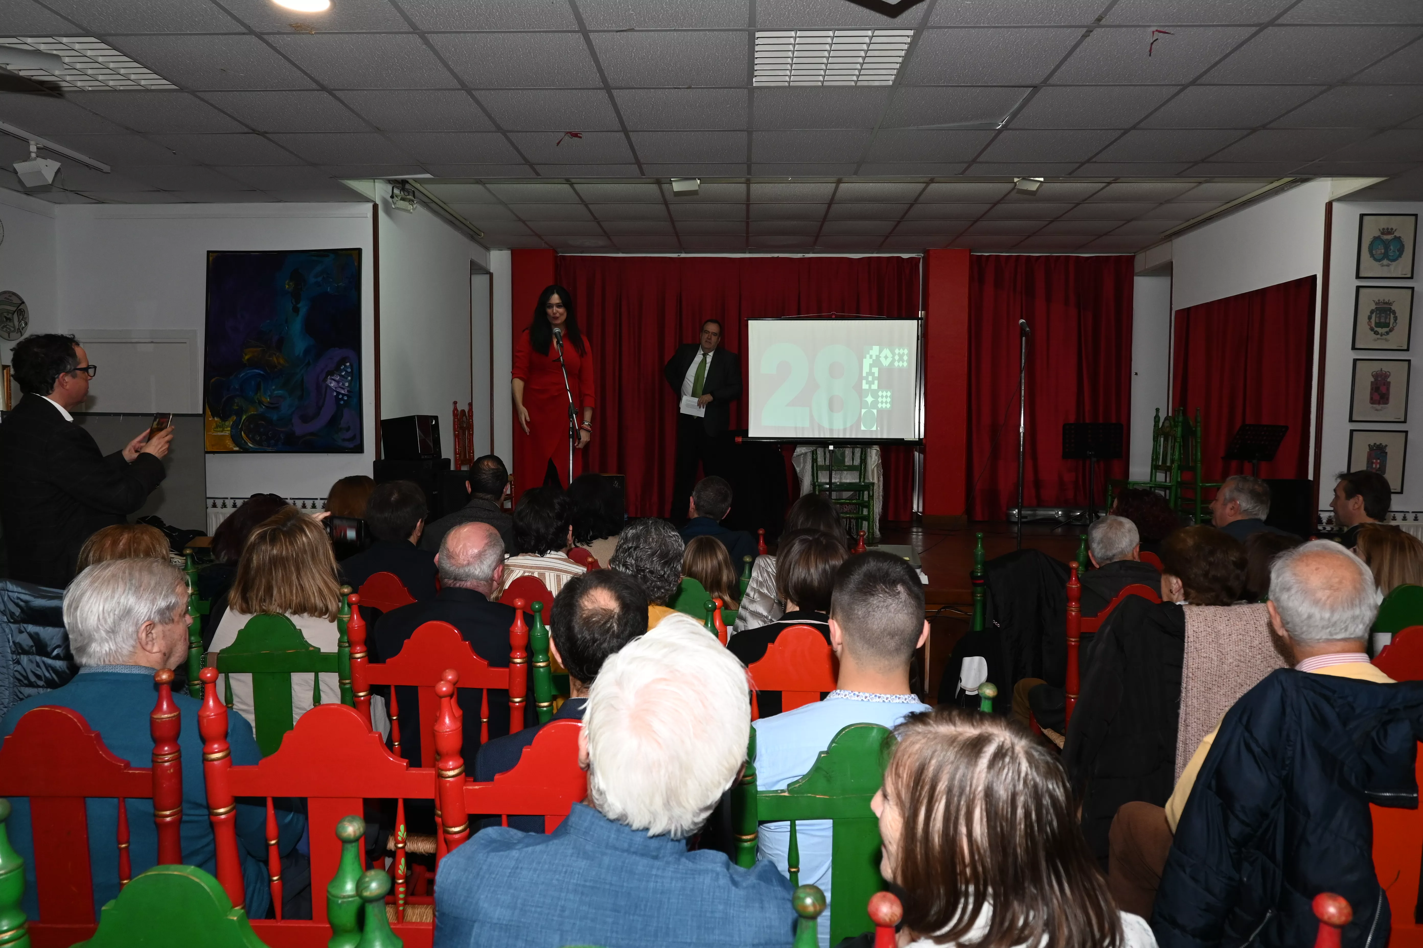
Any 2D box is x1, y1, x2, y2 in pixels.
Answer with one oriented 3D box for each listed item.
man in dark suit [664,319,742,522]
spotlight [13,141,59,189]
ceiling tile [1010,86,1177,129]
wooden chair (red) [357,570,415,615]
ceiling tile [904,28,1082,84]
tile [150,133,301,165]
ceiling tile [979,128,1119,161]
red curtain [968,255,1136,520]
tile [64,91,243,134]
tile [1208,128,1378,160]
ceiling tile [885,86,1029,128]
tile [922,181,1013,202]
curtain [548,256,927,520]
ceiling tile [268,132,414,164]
[{"bbox_3d":[-0.066,-0.319,7.406,0.600,1.763,0.420,1,4,17],"label":"man in dark suit"},{"bbox_3d":[-3.380,-1.552,4.765,0.175,0.215,0.130,2,-6,21],"label":"spotlight"},{"bbox_3d":[1.677,-1.633,4.215,0.600,0.020,0.600,0,3,2],"label":"ceiling tile"},{"bbox_3d":[-1.104,0.776,3.521,0.470,1.080,0.470,1,4,11],"label":"wooden chair (red)"},{"bbox_3d":[1.055,-1.600,3.641,0.600,0.025,0.600,1,3,2],"label":"ceiling tile"},{"bbox_3d":[-2.501,-1.701,4.955,0.595,0.020,0.595,0,3,2],"label":"tile"},{"bbox_3d":[1.699,-1.669,4.814,0.600,0.020,0.600,0,3,2],"label":"ceiling tile"},{"bbox_3d":[3.192,-0.795,8.948,1.540,2.480,0.140,0,3,2],"label":"red curtain"},{"bbox_3d":[-2.521,-1.668,4.363,0.600,0.025,0.600,1,3,2],"label":"tile"},{"bbox_3d":[2.898,-1.659,4.771,0.600,0.020,0.600,0,3,2],"label":"tile"},{"bbox_3d":[1.078,-1.637,4.236,0.600,0.020,0.600,0,3,2],"label":"ceiling tile"},{"bbox_3d":[1.763,-1.959,6.601,0.595,0.020,0.595,0,3,2],"label":"tile"},{"bbox_3d":[0.232,-0.819,9.145,3.500,2.530,0.120,1,3,2],"label":"curtain"},{"bbox_3d":[-1.901,-1.697,4.935,0.595,0.020,0.595,0,3,2],"label":"ceiling tile"}]

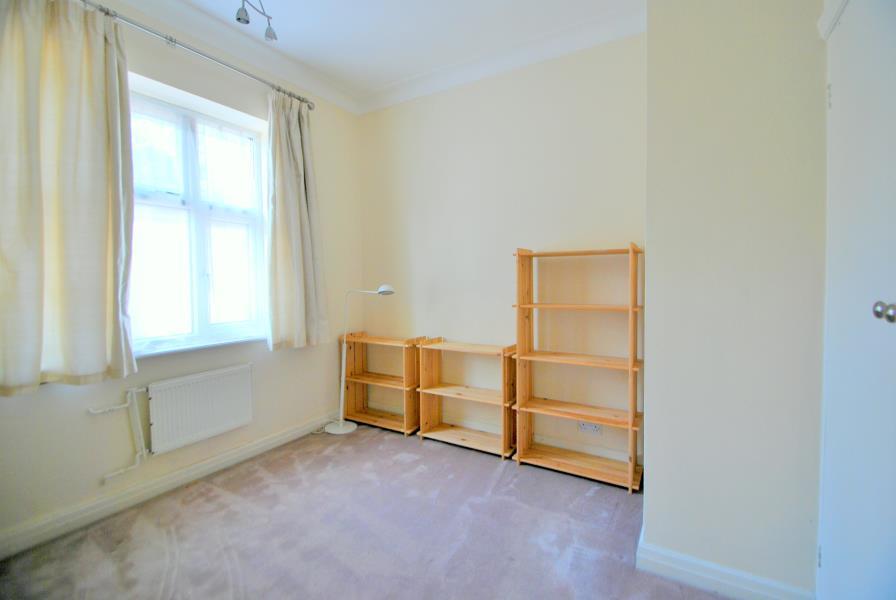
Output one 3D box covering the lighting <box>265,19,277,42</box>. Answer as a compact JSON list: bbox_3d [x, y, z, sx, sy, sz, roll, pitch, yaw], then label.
[{"bbox_3d":[-0.996,-1.511,2.100,0.065,0.115,0.065,1,3,31],"label":"lighting"}]

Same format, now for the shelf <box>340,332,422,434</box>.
[{"bbox_3d":[-0.552,0.686,3.169,0.756,0.752,0.262,1,3,31],"label":"shelf"}]

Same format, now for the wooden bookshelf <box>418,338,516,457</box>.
[{"bbox_3d":[0.147,0.696,2.767,0.754,0.752,0.262,1,3,31],"label":"wooden bookshelf"}]

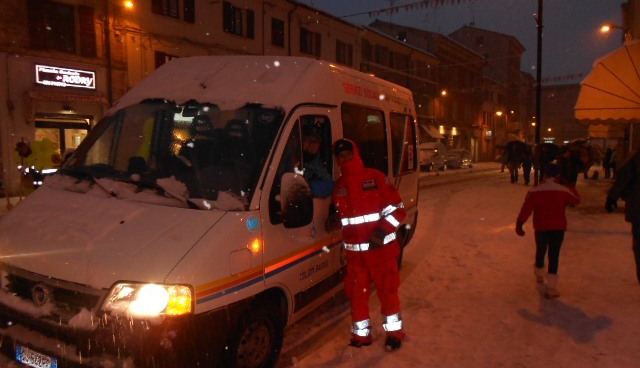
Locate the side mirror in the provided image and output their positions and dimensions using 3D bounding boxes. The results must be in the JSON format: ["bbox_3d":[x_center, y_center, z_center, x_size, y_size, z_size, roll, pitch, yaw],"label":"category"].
[{"bbox_3d":[-0.155,0.118,3.285,0.200,0.380,0.150,1,4,26],"label":"side mirror"}]

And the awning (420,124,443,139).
[{"bbox_3d":[10.019,-4.669,43.000,1.150,1.150,2.600,2,4,34],"label":"awning"}]

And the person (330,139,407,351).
[{"bbox_3d":[0.392,0.480,3.866,0.600,1.710,0.420,0,4,18],"label":"person"}]

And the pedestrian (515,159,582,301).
[{"bbox_3d":[2.553,0.472,5.370,0.660,1.470,0.420,1,4,27],"label":"pedestrian"}]

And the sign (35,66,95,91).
[{"bbox_3d":[-9.477,-3.947,17.900,0.150,0.780,2.350,2,5,36],"label":"sign"}]

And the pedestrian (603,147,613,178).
[{"bbox_3d":[14.914,-1.092,24.902,0.500,1.720,0.380,2,5,40],"label":"pedestrian"}]

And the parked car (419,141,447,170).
[{"bbox_3d":[8.909,-2.115,38.353,1.850,2.200,4.500,2,4,34],"label":"parked car"}]

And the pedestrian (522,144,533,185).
[{"bbox_3d":[9.421,-0.833,21.799,0.520,1.760,0.400,1,4,30],"label":"pedestrian"}]

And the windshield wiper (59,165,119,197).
[{"bbox_3d":[-1.731,-0.033,3.594,0.680,0.170,0.150,2,5,38],"label":"windshield wiper"}]

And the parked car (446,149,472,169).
[{"bbox_3d":[11.342,-1.984,40.590,1.720,1.580,4.100,2,4,34],"label":"parked car"}]

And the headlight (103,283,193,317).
[{"bbox_3d":[-0.932,0.635,2.618,0.440,0.195,0.240,1,4,26],"label":"headlight"}]

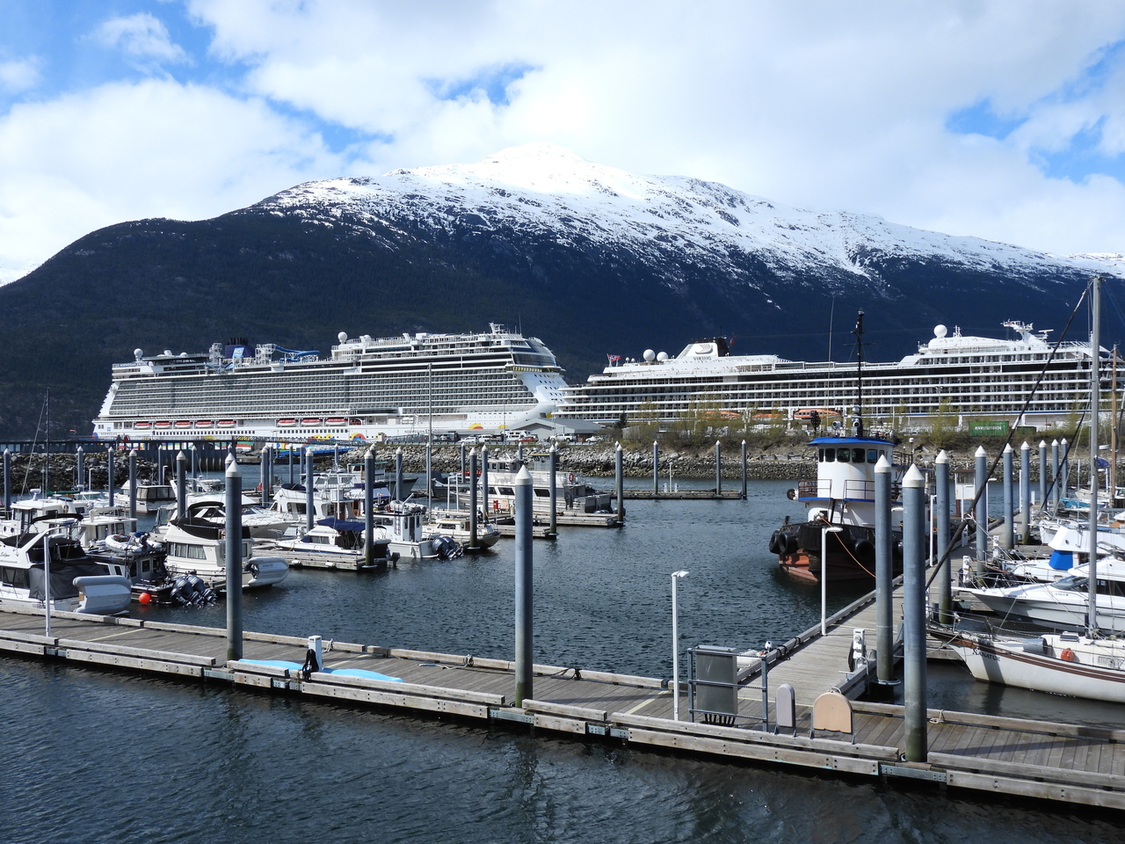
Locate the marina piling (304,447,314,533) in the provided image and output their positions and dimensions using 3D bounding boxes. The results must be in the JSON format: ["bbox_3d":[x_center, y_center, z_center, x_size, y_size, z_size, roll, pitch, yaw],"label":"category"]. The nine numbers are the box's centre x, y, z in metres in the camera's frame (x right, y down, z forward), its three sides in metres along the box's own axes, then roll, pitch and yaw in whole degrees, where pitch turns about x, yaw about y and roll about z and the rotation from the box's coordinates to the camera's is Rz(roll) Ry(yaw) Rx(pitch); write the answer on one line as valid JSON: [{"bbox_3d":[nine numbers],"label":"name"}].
[{"bbox_3d":[-14.562,4.108,61.959,0.420,5.300,0.420,-1,-1,29],"label":"marina piling"}]

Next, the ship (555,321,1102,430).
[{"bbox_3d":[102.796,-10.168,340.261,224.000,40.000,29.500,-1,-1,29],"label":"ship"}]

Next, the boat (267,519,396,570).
[{"bbox_3d":[-11.448,6.028,54.332,7.600,2.500,2.500,-1,-1,29],"label":"boat"}]

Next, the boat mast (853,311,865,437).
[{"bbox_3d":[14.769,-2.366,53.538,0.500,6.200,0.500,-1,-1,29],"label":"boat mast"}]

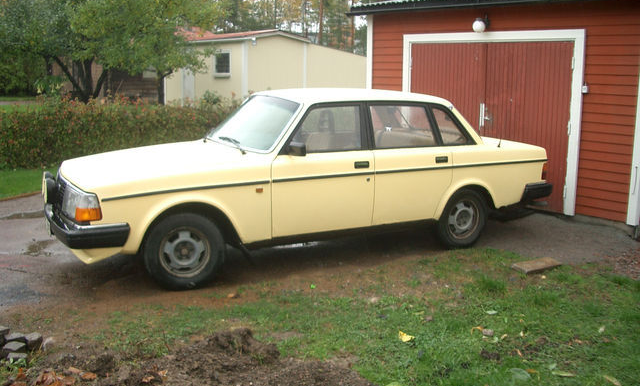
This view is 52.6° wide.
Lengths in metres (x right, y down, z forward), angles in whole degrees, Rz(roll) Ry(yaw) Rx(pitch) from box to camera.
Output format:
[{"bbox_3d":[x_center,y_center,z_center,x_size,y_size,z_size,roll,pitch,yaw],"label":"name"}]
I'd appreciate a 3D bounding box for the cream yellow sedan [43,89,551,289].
[{"bbox_3d":[-0.025,-0.210,5.980,4.790,1.440,1.710,-4,10,-29],"label":"cream yellow sedan"}]

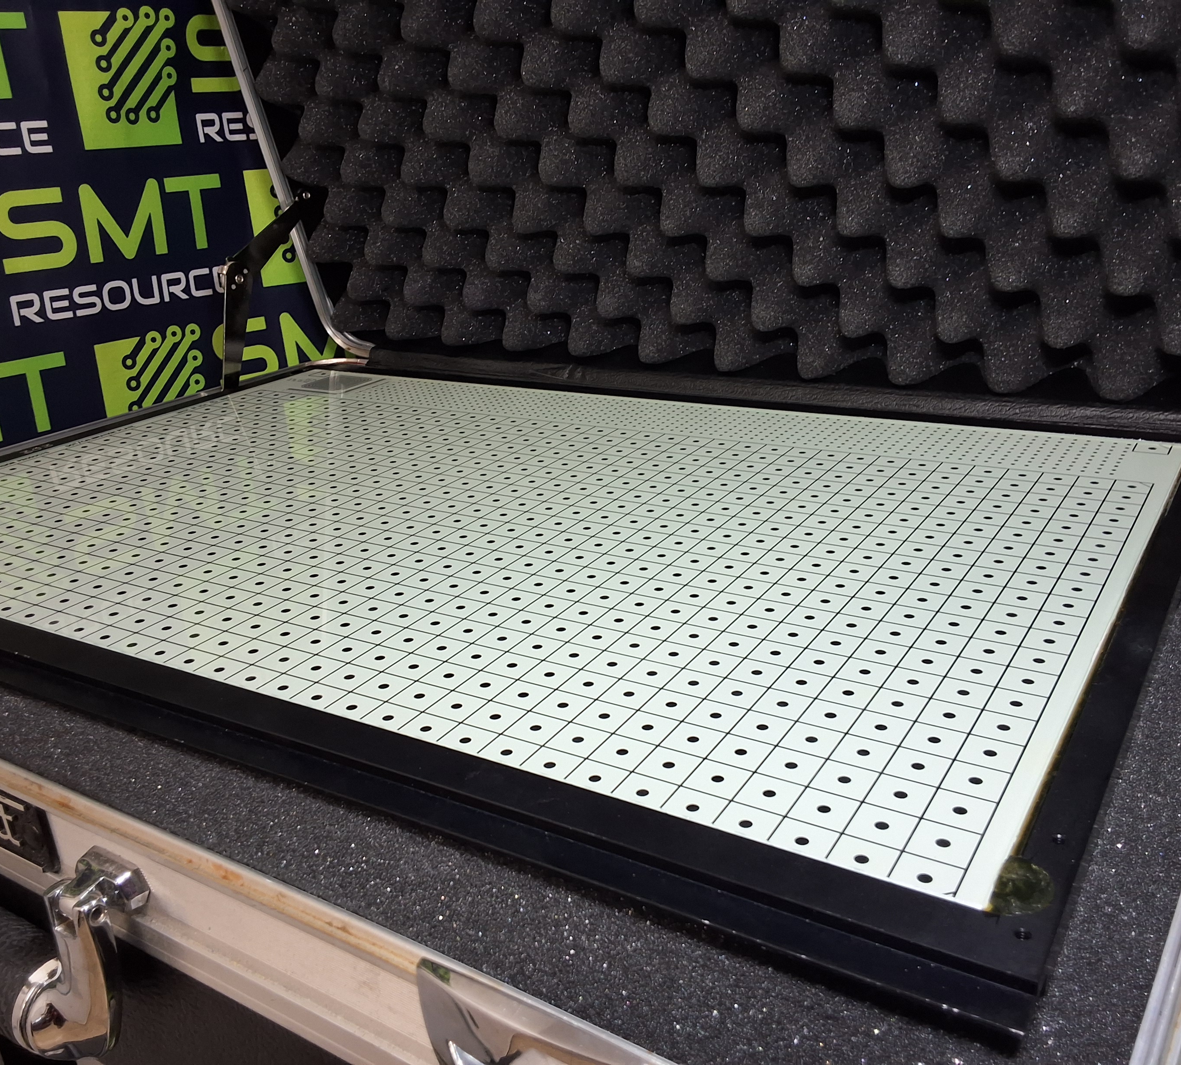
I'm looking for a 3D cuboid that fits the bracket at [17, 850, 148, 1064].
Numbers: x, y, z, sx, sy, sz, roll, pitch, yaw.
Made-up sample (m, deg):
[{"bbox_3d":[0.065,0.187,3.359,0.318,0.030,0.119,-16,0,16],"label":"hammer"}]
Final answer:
[{"bbox_3d":[-0.123,0.107,0.280,0.027,0.049,0.029,10,25,32],"label":"bracket"}]

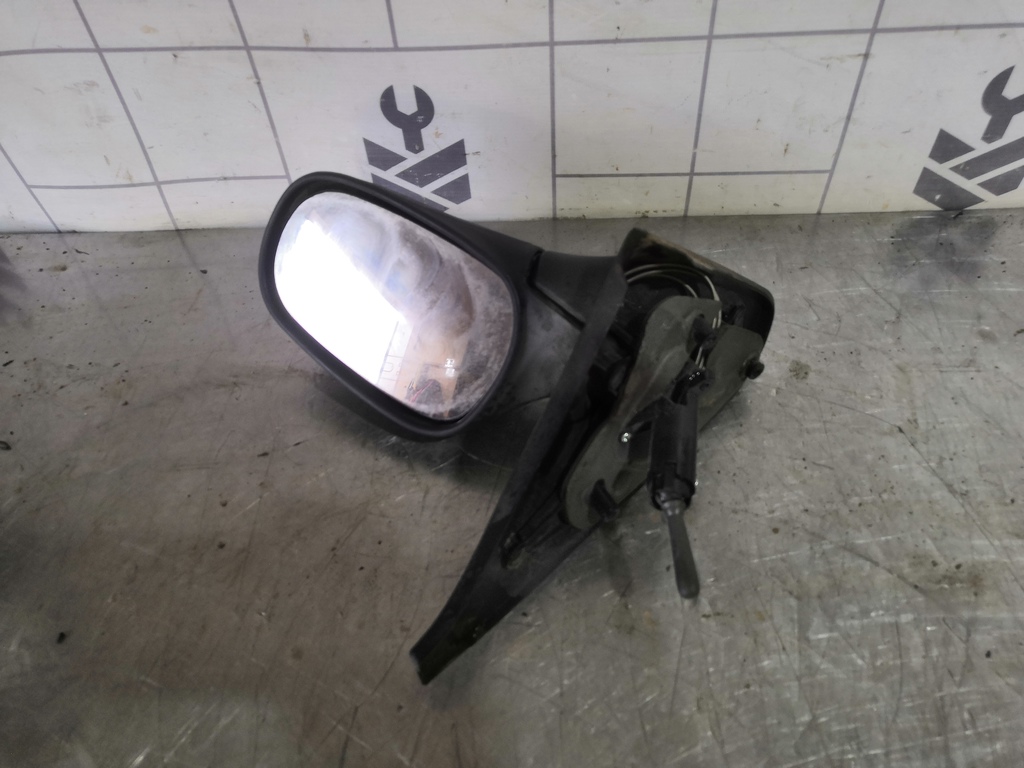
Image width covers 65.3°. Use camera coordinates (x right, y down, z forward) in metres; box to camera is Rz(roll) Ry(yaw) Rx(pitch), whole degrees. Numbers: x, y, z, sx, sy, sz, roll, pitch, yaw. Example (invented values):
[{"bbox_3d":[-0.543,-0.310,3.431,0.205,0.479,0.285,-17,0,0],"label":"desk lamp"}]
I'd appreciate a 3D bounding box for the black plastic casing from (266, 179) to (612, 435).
[{"bbox_3d":[-0.045,-0.050,0.485,0.188,0.095,0.122,30,95,4],"label":"black plastic casing"}]

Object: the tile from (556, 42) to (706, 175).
[{"bbox_3d":[0.082,-0.199,0.576,0.102,0.102,0.008,0,48,4],"label":"tile"}]

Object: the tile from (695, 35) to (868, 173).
[{"bbox_3d":[0.187,-0.198,0.569,0.102,0.102,0.008,0,48,4],"label":"tile"}]

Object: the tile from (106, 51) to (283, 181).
[{"bbox_3d":[-0.232,-0.199,0.596,0.102,0.102,0.008,0,48,4],"label":"tile"}]

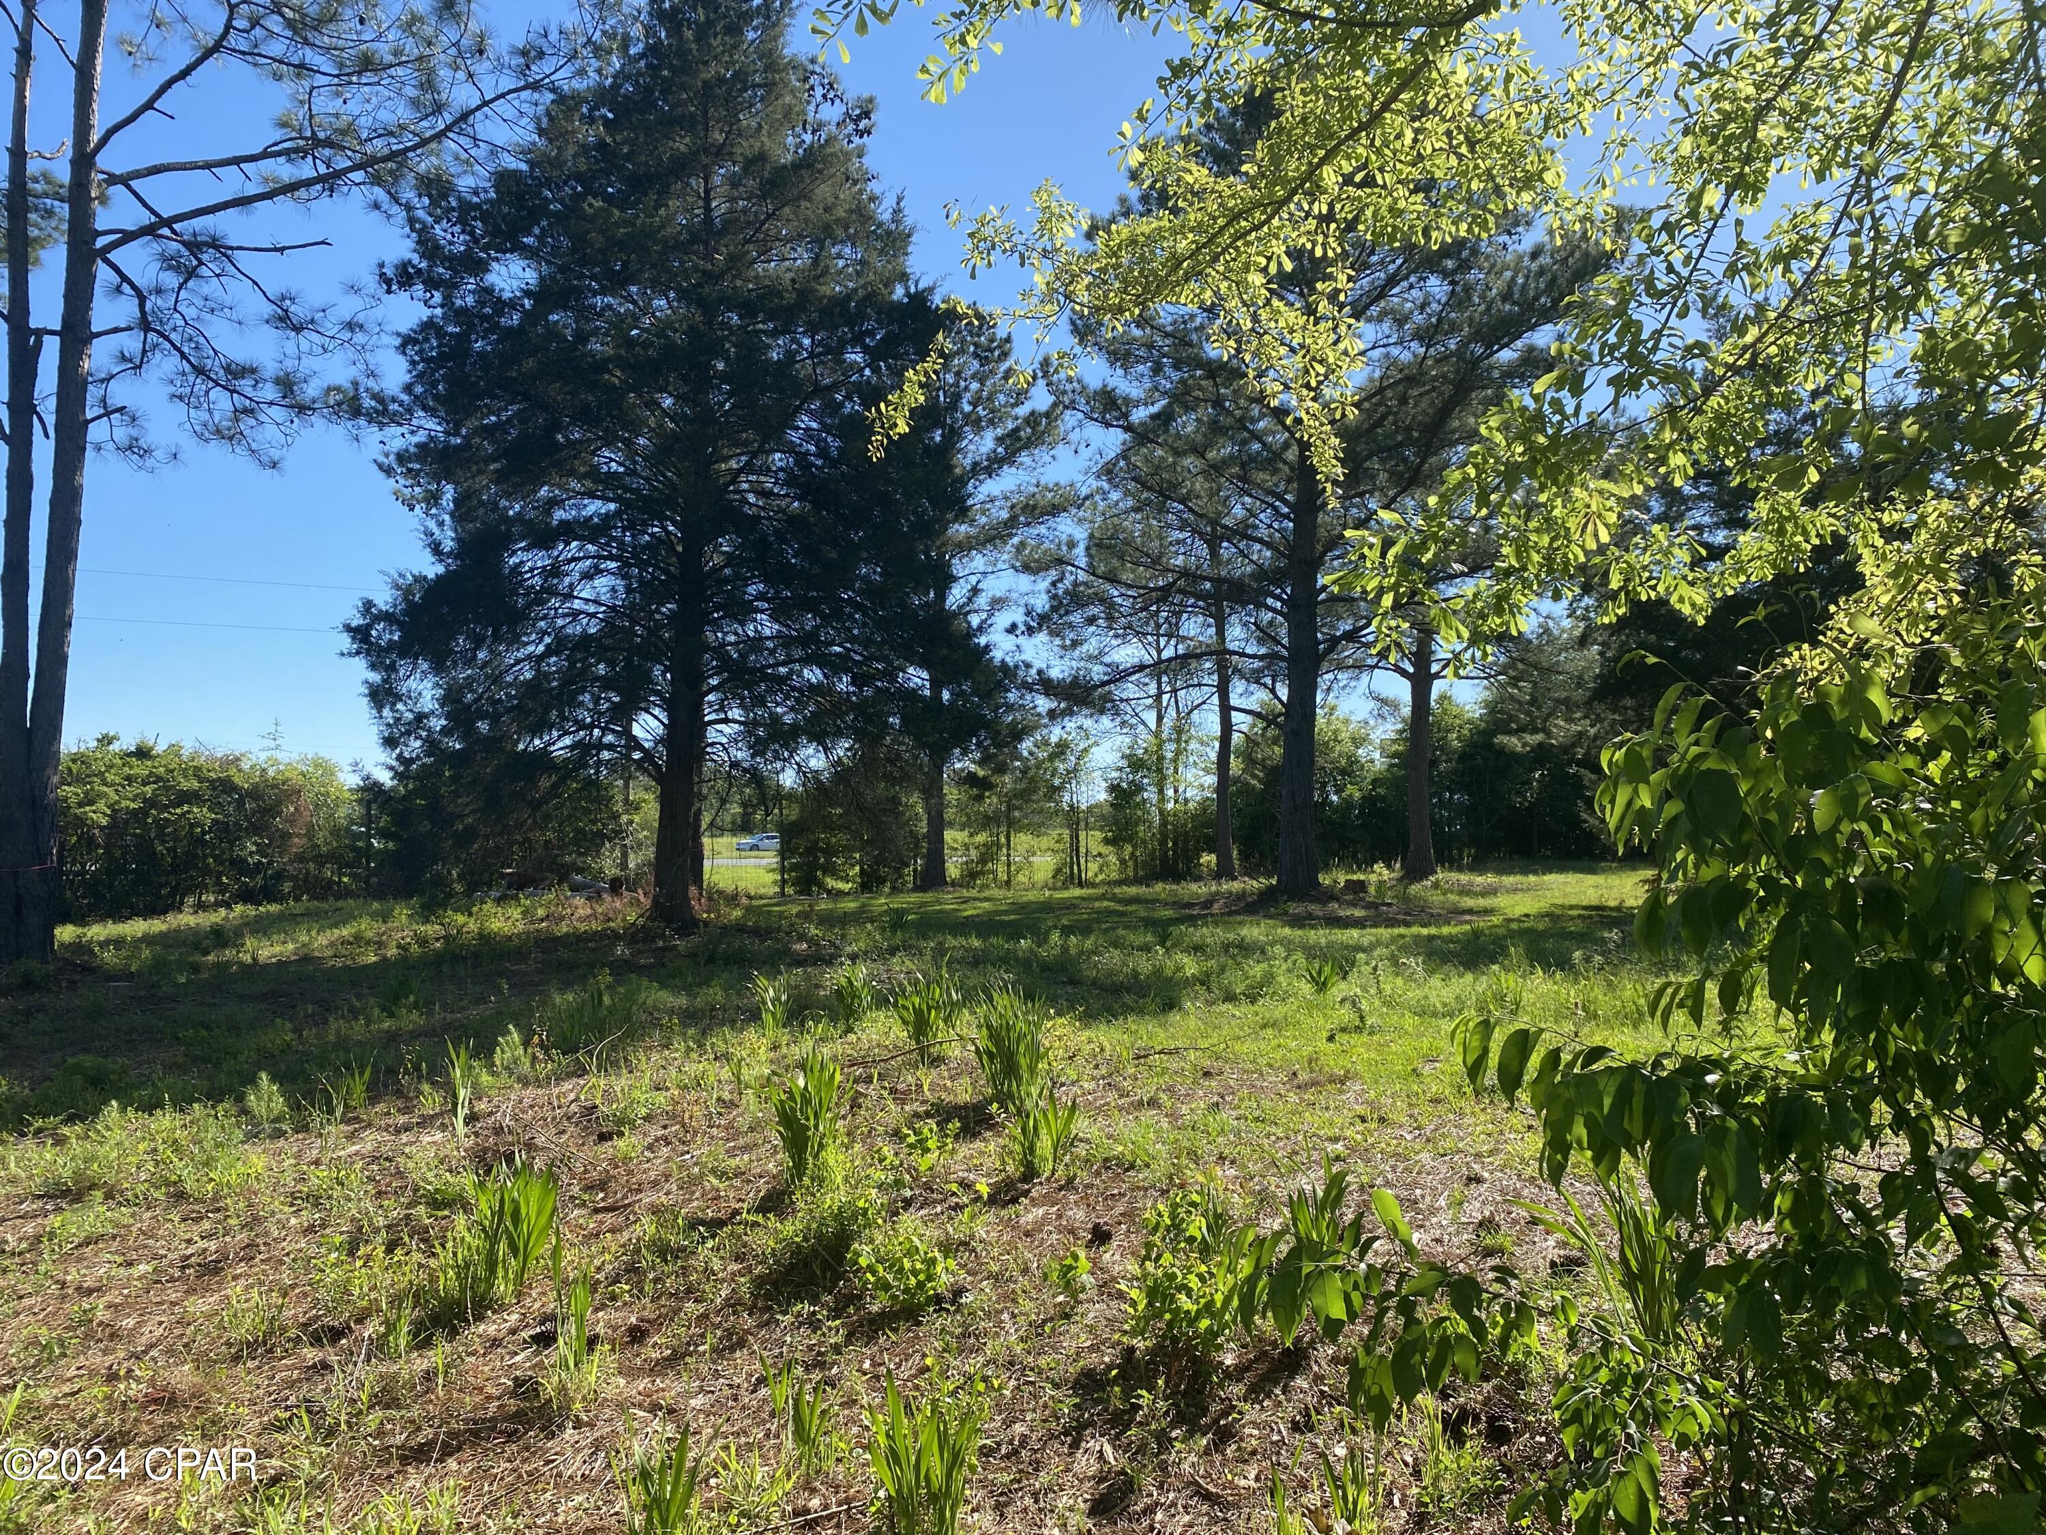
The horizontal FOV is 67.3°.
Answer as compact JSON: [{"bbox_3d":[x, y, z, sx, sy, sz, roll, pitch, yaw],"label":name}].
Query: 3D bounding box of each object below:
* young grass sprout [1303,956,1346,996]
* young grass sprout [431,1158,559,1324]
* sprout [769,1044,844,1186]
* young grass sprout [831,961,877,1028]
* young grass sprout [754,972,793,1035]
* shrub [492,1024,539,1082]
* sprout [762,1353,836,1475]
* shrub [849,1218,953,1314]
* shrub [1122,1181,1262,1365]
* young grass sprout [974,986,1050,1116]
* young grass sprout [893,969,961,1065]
[{"bbox_3d":[2.512,1.733,12.818,0.346,0.333,0.329,0,-2,0],"label":"young grass sprout"},{"bbox_3d":[-1.547,1.385,4.500,0.363,0.434,0.309,0,-2,0],"label":"young grass sprout"},{"bbox_3d":[-0.849,1.354,6.000,0.285,0.517,0.256,0,-2,0],"label":"sprout"},{"bbox_3d":[-1.219,1.636,11.118,0.324,0.476,0.307,0,-2,0],"label":"young grass sprout"},{"bbox_3d":[-1.721,1.634,10.612,0.276,0.422,0.262,0,-2,0],"label":"young grass sprout"},{"bbox_3d":[-2.609,1.467,7.900,0.239,0.272,0.227,0,-2,0],"label":"shrub"},{"bbox_3d":[-0.526,1.529,3.630,0.173,0.249,0.147,0,-2,0],"label":"sprout"},{"bbox_3d":[-0.383,1.594,4.912,0.332,0.227,0.299,0,-2,0],"label":"shrub"},{"bbox_3d":[0.461,1.381,4.200,0.373,0.450,0.317,0,-2,0],"label":"shrub"},{"bbox_3d":[-0.054,1.355,7.400,0.351,0.582,0.333,0,-2,0],"label":"young grass sprout"},{"bbox_3d":[-0.592,1.542,9.502,0.425,0.584,0.382,0,-2,0],"label":"young grass sprout"}]

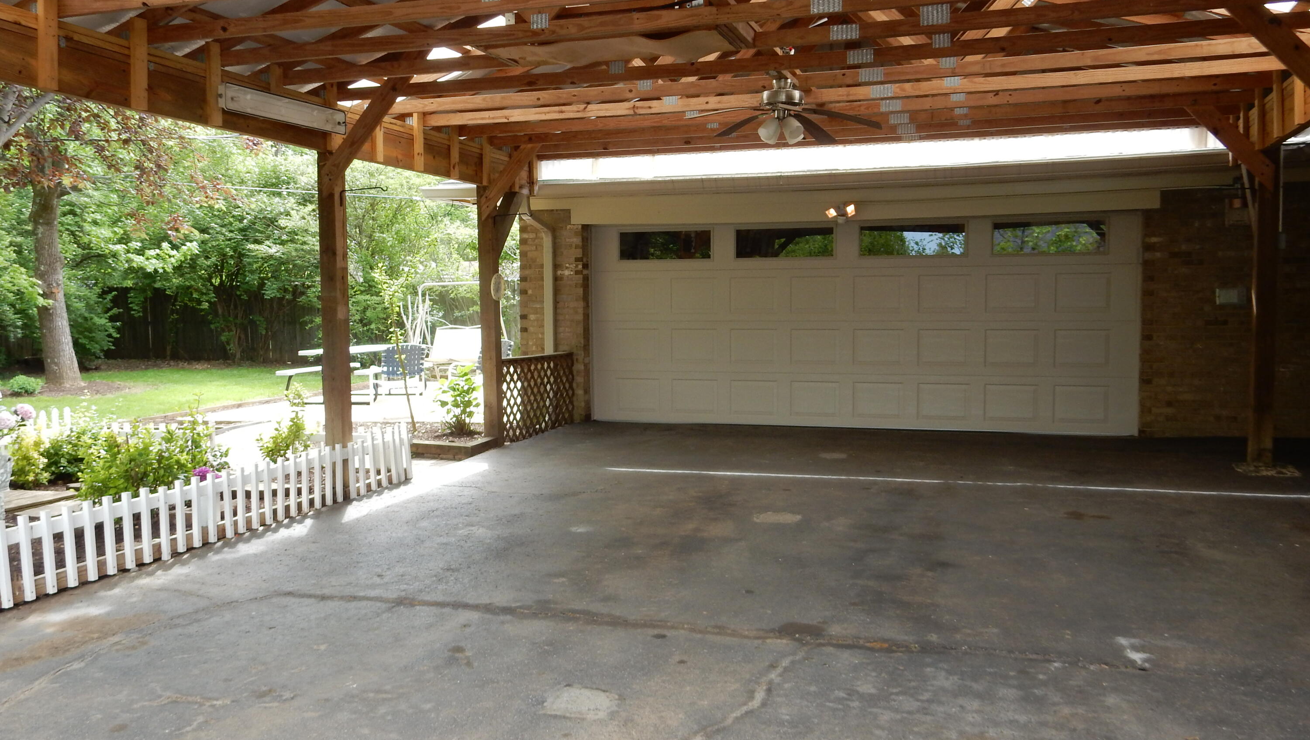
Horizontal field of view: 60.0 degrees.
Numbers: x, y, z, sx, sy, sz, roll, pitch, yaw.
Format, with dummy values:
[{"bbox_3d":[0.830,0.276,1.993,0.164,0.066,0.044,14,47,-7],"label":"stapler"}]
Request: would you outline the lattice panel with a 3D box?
[{"bbox_3d":[-1.143,0.245,11.341,0.050,0.740,1.780,1,4,17],"label":"lattice panel"}]

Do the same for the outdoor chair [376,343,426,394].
[{"bbox_3d":[-3.131,0.129,13.824,0.600,0.860,0.650,0,4,0],"label":"outdoor chair"}]

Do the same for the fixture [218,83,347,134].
[{"bbox_3d":[-2.334,-1.630,7.179,0.085,0.165,1.270,1,5,17],"label":"fixture"}]

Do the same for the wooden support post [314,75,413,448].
[{"bbox_3d":[-1.949,-0.562,7.848,0.750,2.830,0.180,1,4,17],"label":"wooden support post"}]

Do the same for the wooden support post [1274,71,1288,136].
[{"bbox_3d":[4.026,-1.741,7.322,0.040,0.470,0.089,1,4,17],"label":"wooden support post"}]

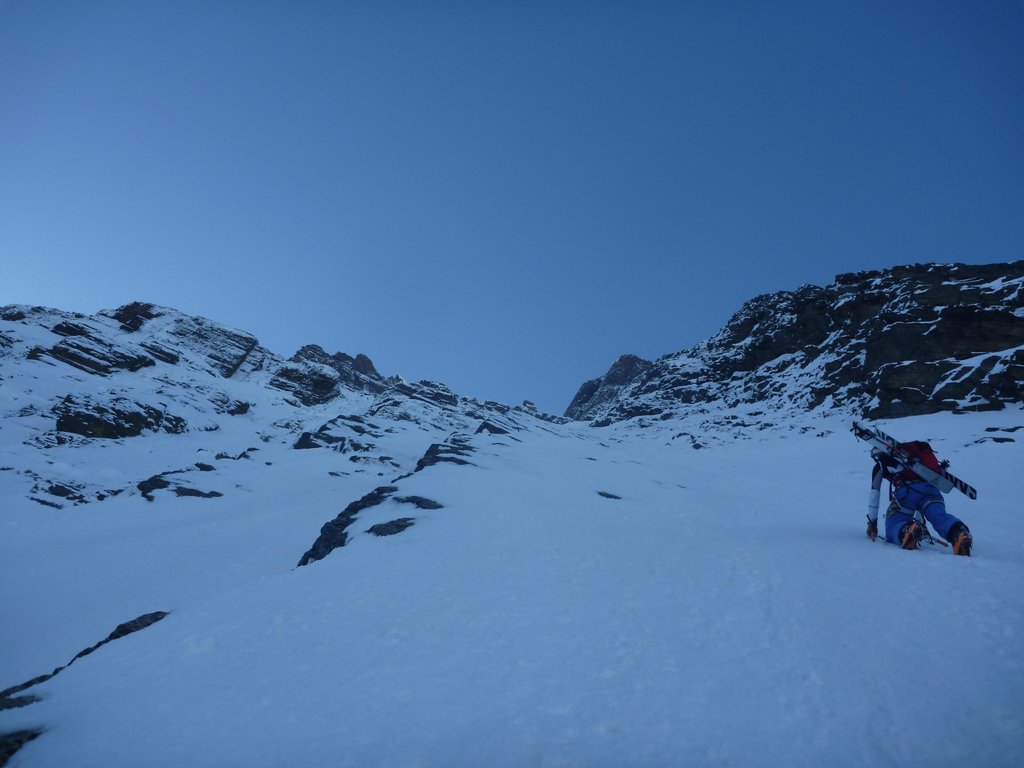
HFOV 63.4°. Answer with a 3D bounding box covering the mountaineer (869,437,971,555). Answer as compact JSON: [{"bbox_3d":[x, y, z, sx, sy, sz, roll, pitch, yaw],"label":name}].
[{"bbox_3d":[3.610,1.060,7.580,0.680,1.060,0.920,4,-22,-11],"label":"mountaineer"}]

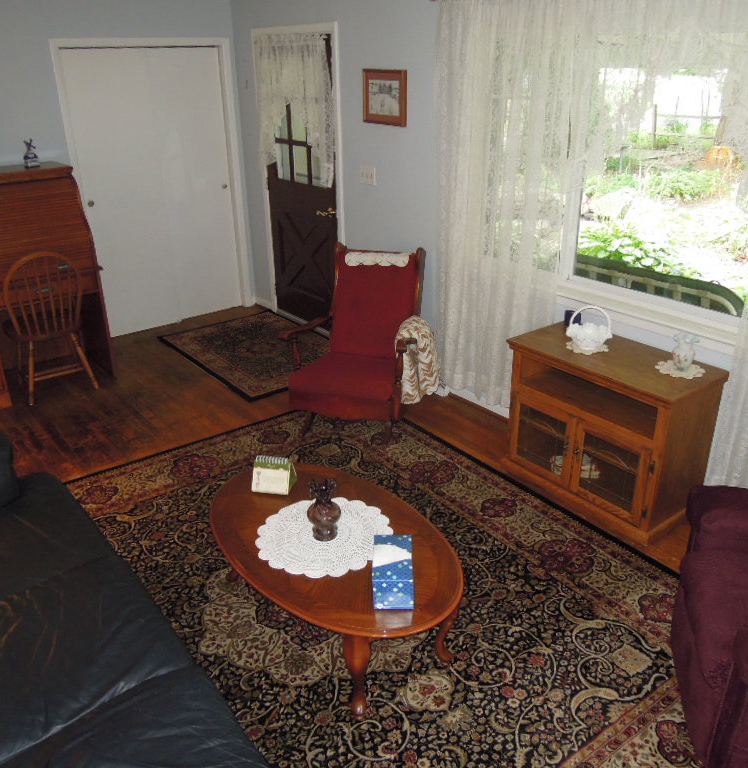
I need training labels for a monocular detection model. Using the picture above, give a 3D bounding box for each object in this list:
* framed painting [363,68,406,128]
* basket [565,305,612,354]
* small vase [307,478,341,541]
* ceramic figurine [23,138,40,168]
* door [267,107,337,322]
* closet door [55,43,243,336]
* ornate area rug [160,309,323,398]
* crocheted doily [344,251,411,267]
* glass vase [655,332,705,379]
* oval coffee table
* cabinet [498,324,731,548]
[{"bbox_3d":[0.055,-1.692,4.196,0.025,0.300,0.415,-19,30,-33],"label":"framed painting"},{"bbox_3d":[0.973,-0.250,3.215,0.190,0.190,0.170,9,26,22],"label":"basket"},{"bbox_3d":[-0.176,0.443,2.470,0.112,0.196,0.112,-1,25,1],"label":"small vase"},{"bbox_3d":[-2.210,-1.480,4.558,0.095,0.172,0.090,-19,30,-33],"label":"ceramic figurine"},{"bbox_3d":[-0.519,-1.366,5.263,0.060,1.900,0.930,-19,30,-33],"label":"door"},{"bbox_3d":[-1.594,-1.447,5.416,1.160,2.020,0.060,-19,30,-33],"label":"closet door"},{"bbox_3d":[-0.821,-0.258,5.198,0.990,0.010,1.450,-19,30,-33],"label":"ornate area rug"},{"bbox_3d":[0.017,-0.645,3.661,0.340,0.075,0.060,7,26,17],"label":"crocheted doily"},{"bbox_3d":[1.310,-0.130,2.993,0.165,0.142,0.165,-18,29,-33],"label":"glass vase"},{"bbox_3d":[-0.150,0.698,2.531,0.654,0.400,1.123,-20,30,-35],"label":"oval coffee table"},{"bbox_3d":[1.056,0.186,3.291,0.420,0.669,0.860,-18,29,-33],"label":"cabinet"}]

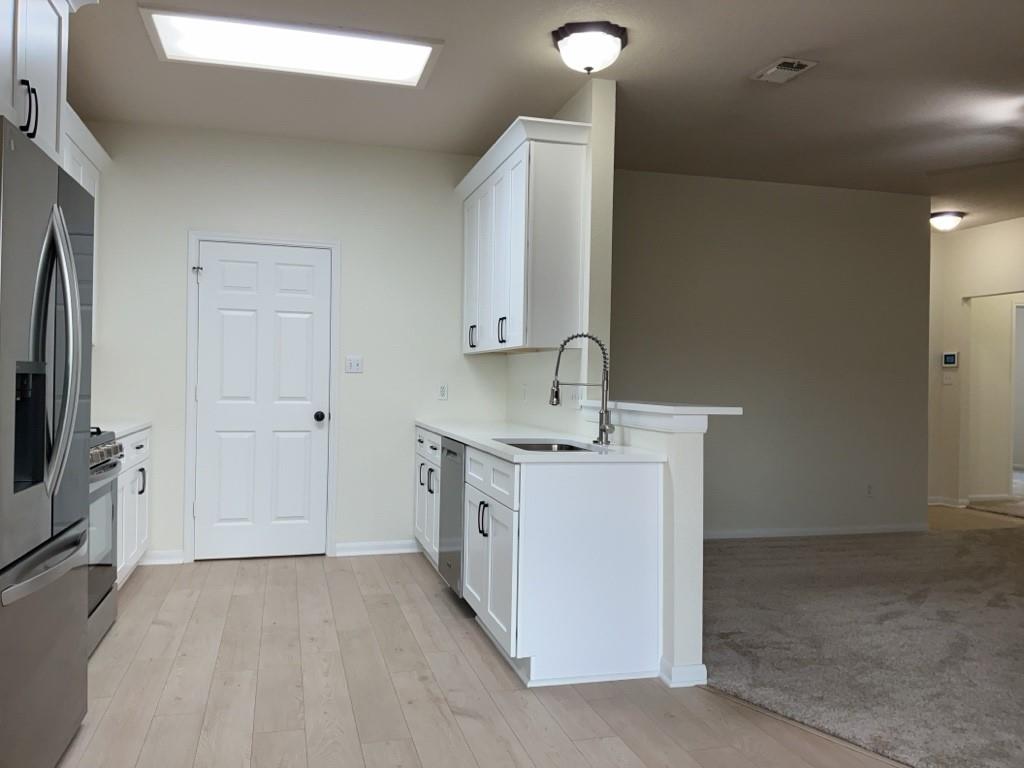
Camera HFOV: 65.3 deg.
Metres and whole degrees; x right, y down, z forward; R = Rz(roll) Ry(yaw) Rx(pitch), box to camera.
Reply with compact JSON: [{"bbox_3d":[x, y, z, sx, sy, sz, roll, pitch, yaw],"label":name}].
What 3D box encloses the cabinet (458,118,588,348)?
[{"bbox_3d":[0.005,-0.776,4.836,0.375,1.179,1.530,1,0,-16],"label":"cabinet"}]

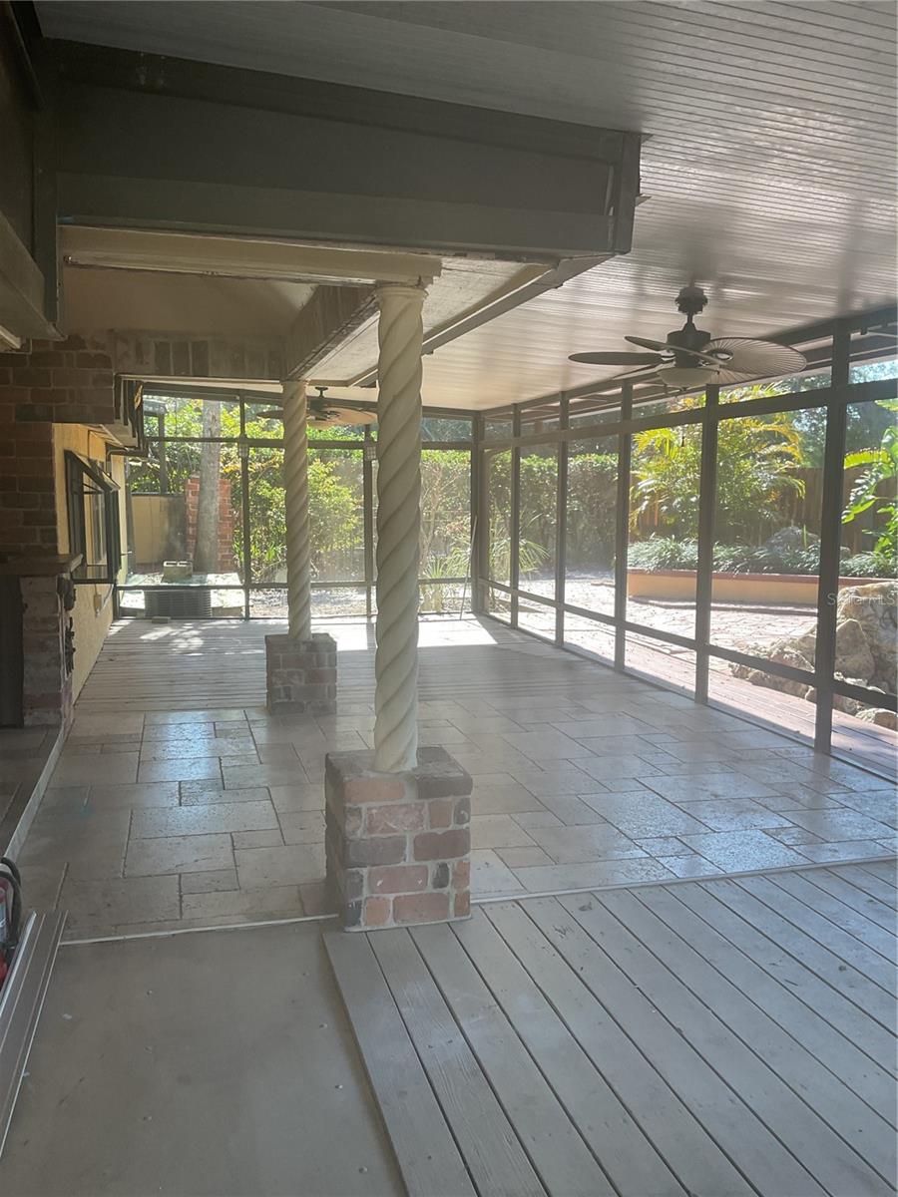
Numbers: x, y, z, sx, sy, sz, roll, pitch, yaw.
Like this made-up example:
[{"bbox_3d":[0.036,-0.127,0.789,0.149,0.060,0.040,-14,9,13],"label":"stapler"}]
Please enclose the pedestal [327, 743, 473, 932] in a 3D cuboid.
[{"bbox_3d":[-0.183,0.844,3.603,0.440,0.526,0.396,-1,6,-15],"label":"pedestal"}]

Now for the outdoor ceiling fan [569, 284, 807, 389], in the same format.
[{"bbox_3d":[1.210,-1.310,5.066,1.190,0.506,1.190,-1,6,-15],"label":"outdoor ceiling fan"}]

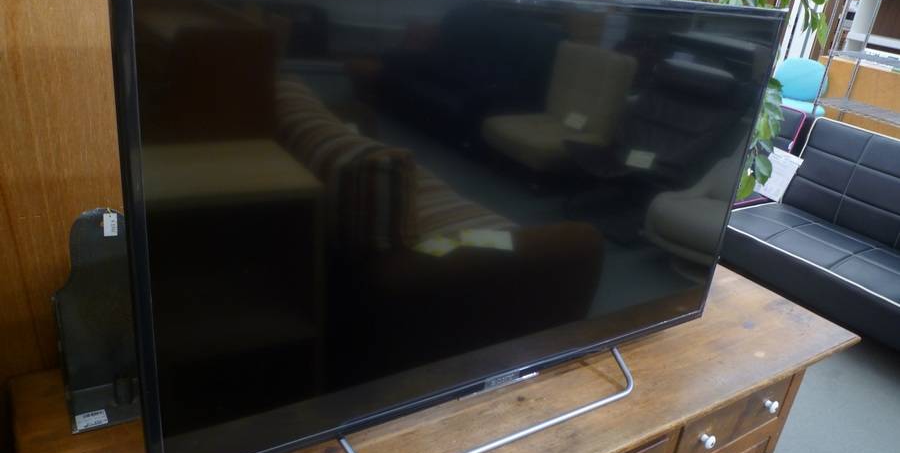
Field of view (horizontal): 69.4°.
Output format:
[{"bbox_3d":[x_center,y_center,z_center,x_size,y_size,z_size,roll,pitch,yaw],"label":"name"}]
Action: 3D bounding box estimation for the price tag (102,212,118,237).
[{"bbox_3d":[-0.441,-0.002,0.846,0.016,0.032,0.002,-5,24,-35],"label":"price tag"}]

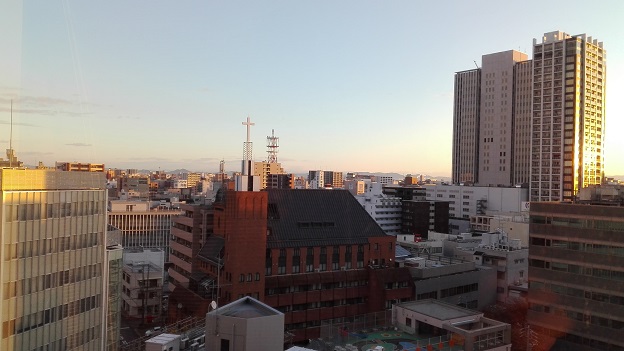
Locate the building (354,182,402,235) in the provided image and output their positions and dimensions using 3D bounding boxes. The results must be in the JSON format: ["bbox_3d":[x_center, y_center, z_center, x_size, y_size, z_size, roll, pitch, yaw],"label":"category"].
[{"bbox_3d":[32.300,20.194,224.000,17.000,31.500,20.000,2,-1,-32],"label":"building"}]

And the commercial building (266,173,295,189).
[{"bbox_3d":[-22.800,17.359,324.000,17.500,36.400,10.000,1,-1,22],"label":"commercial building"}]

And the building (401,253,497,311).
[{"bbox_3d":[28.800,26.812,104.200,26.000,15.800,14.000,2,-1,-33],"label":"building"}]

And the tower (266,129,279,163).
[{"bbox_3d":[-32.779,-24.449,370.177,8.500,28.200,8.500,2,0,-30],"label":"tower"}]

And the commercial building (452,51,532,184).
[{"bbox_3d":[111.711,-11.892,253.549,25.000,99.000,57.800,2,-1,-37],"label":"commercial building"}]

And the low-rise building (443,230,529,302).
[{"bbox_3d":[47.600,25.605,123.500,12.000,19.500,21.000,2,-1,-31],"label":"low-rise building"}]

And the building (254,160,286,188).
[{"bbox_3d":[-34.300,12.825,355.000,23.000,45.500,15.000,2,-1,-28],"label":"building"}]

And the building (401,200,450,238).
[{"bbox_3d":[55.300,24.623,220.500,25.000,23.700,11.000,2,-1,-32],"label":"building"}]

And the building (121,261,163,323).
[{"bbox_3d":[-42.838,26.616,110.351,7.800,12.200,11.000,2,0,-34],"label":"building"}]

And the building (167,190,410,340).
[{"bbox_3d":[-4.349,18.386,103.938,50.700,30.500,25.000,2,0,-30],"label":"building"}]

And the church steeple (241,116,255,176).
[{"bbox_3d":[-11.750,-5.451,82.100,2.200,10.500,1.700,2,-1,-30],"label":"church steeple"}]

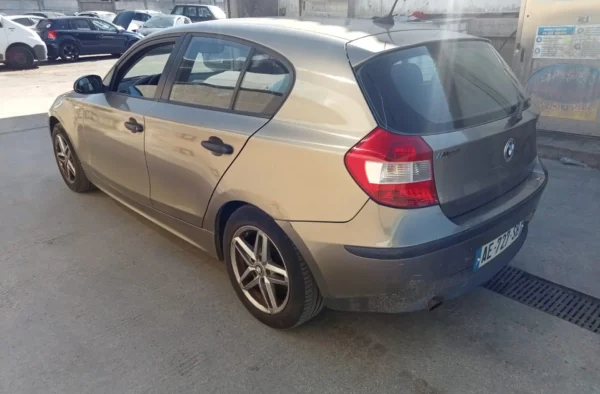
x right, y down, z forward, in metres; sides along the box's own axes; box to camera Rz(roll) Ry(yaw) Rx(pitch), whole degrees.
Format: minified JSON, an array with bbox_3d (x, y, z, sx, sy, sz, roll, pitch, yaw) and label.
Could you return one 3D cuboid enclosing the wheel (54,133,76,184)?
[{"bbox_3d":[-1.974,-0.348,4.237,0.170,0.445,0.445,-17,27,-40],"label":"wheel"}]

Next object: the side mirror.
[{"bbox_3d":[-1.373,-0.735,3.169,0.200,0.137,0.125,-22,29,-39],"label":"side mirror"}]

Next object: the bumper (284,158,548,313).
[{"bbox_3d":[0.777,0.082,2.491,1.740,0.610,0.590,-17,27,-40],"label":"bumper"}]

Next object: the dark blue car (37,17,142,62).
[{"bbox_3d":[-8.121,-6.341,19.248,4.250,1.440,1.780,-21,29,-38],"label":"dark blue car"}]

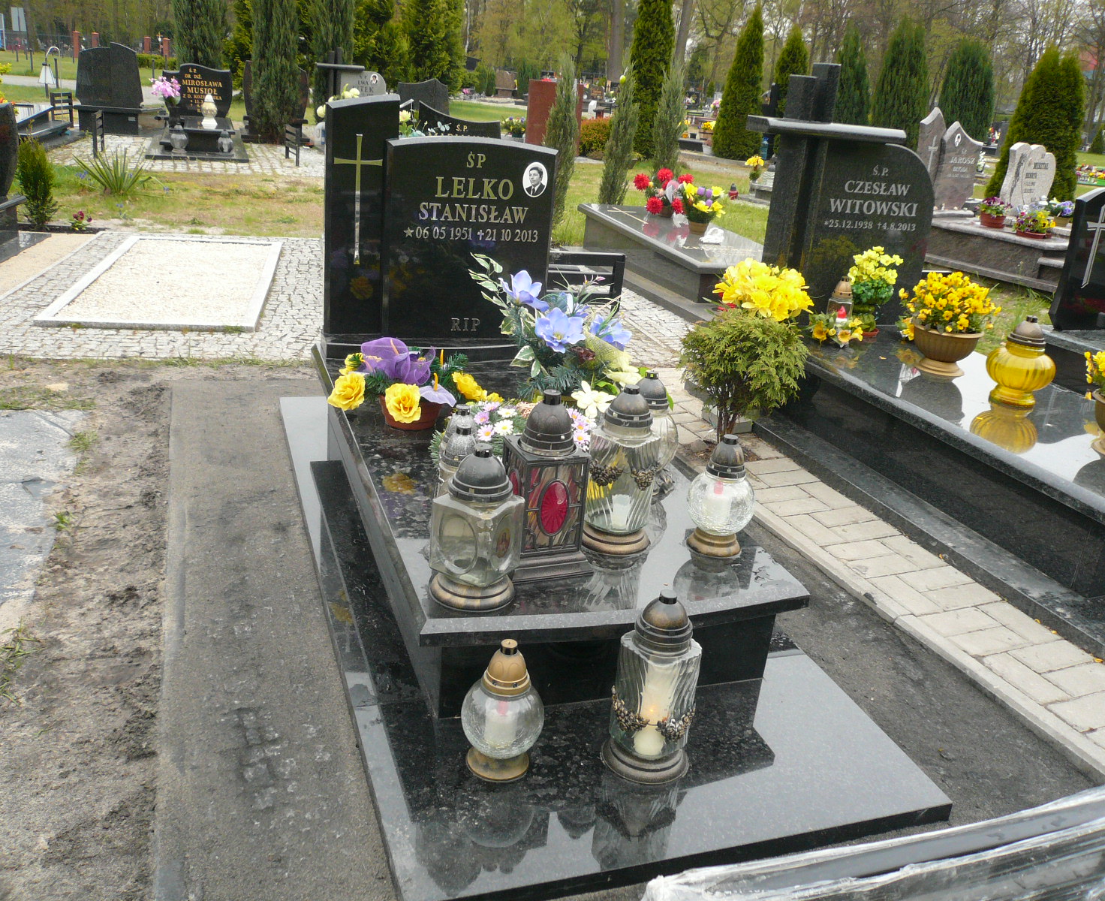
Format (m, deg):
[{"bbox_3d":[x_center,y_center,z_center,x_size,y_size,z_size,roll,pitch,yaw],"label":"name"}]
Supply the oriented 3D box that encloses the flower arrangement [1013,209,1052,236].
[{"bbox_3d":[3.948,-1.893,8.029,0.300,0.230,0.270,-2,22,-19],"label":"flower arrangement"}]

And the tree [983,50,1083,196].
[{"bbox_3d":[7.982,-5.251,15.710,1.300,2.375,1.250,-3,22,-19],"label":"tree"}]

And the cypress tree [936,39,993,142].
[{"bbox_3d":[12.611,-10.695,29.648,1.800,3.450,1.800,-2,22,-19],"label":"cypress tree"}]

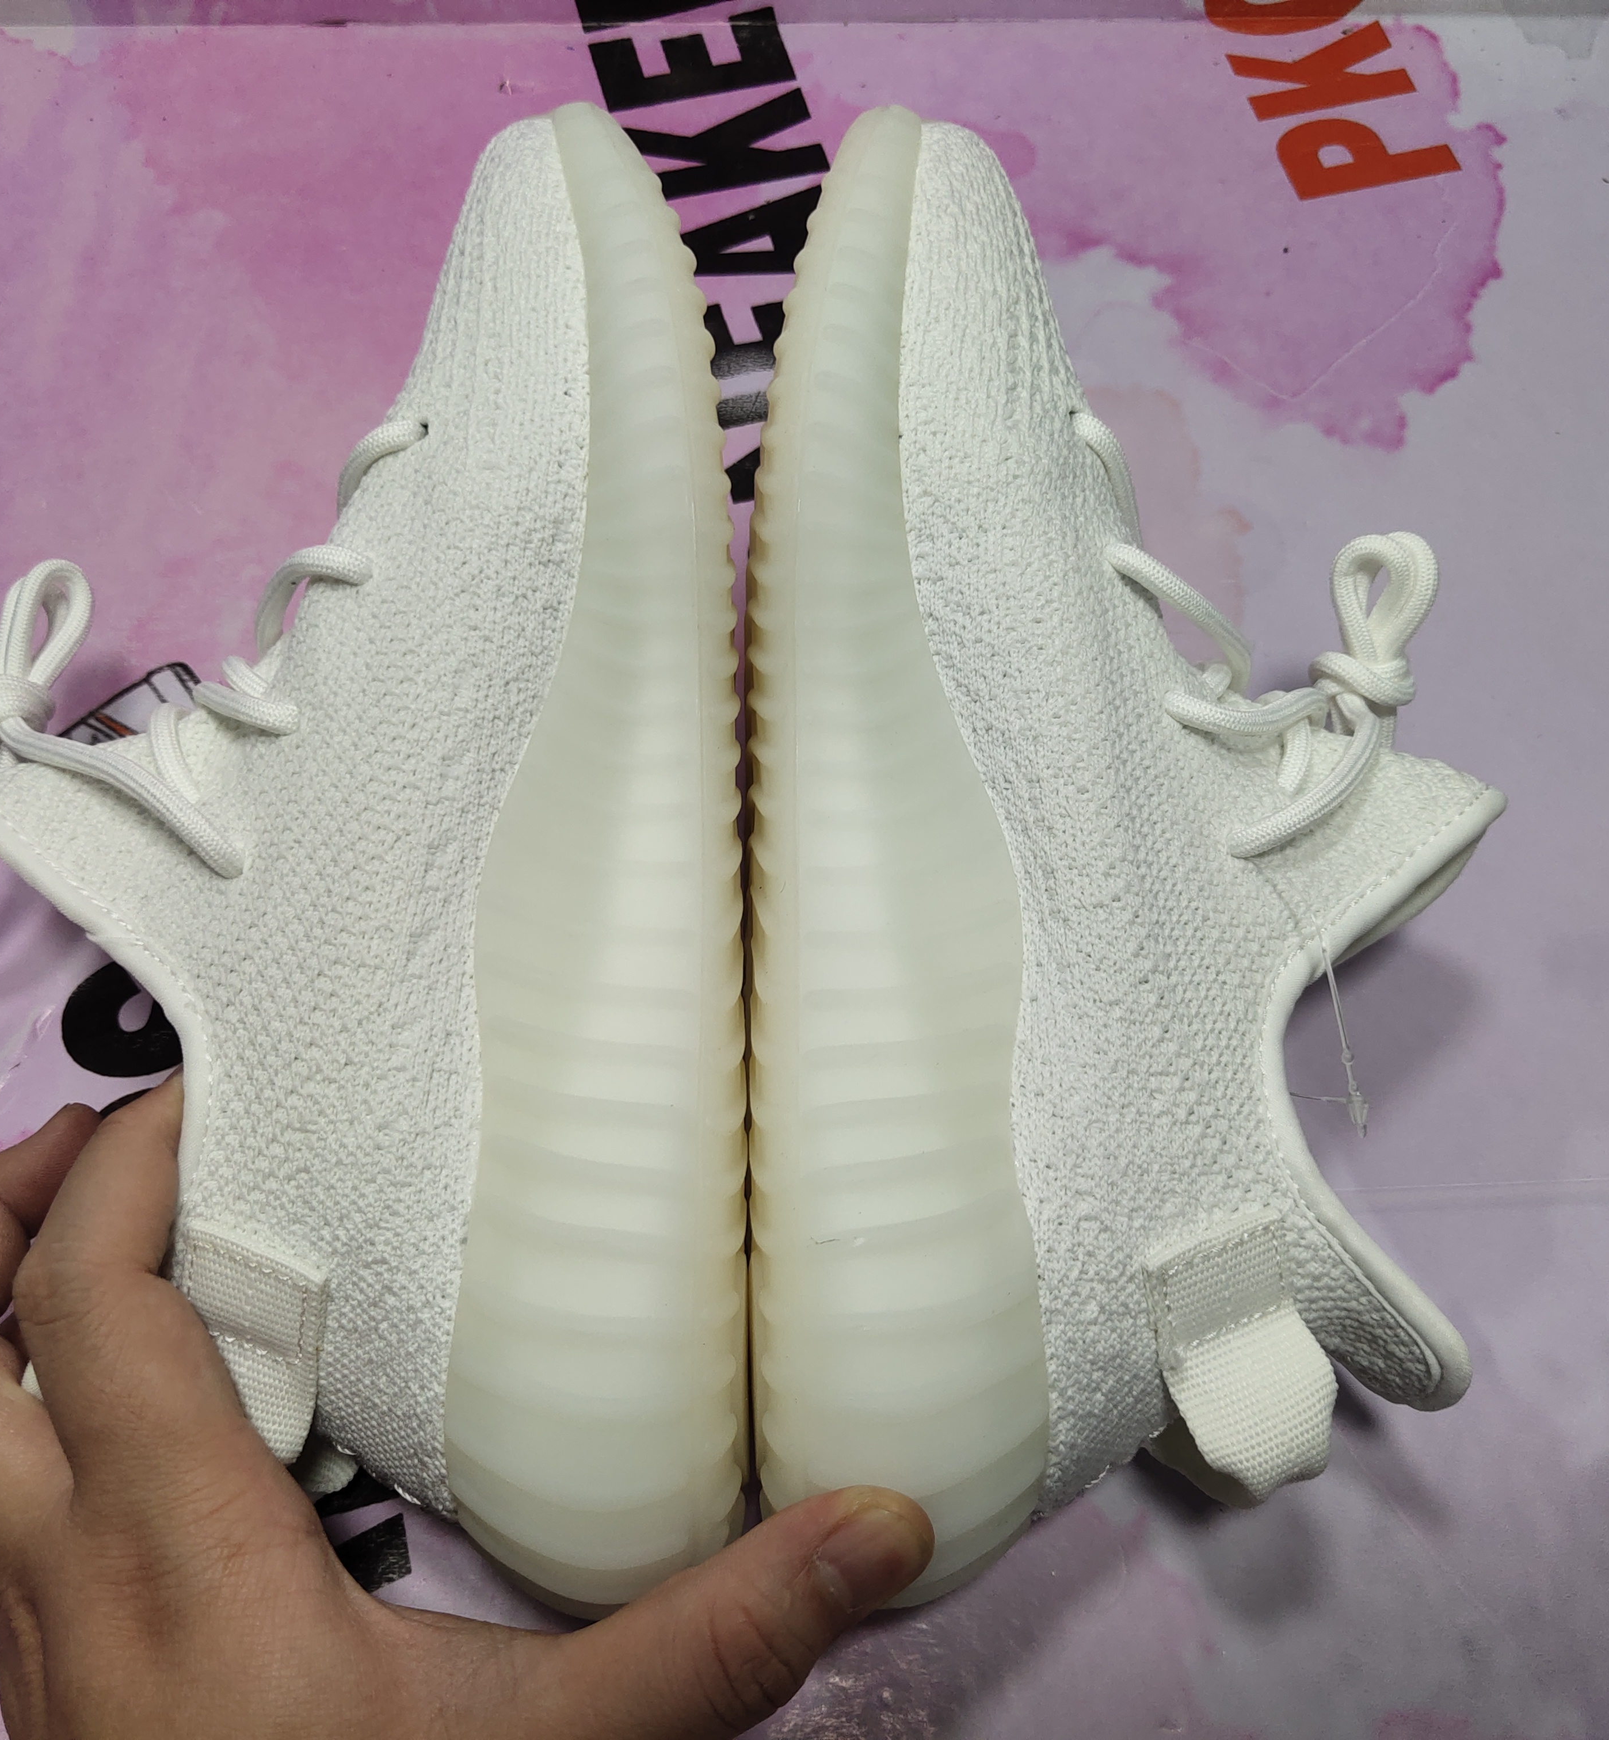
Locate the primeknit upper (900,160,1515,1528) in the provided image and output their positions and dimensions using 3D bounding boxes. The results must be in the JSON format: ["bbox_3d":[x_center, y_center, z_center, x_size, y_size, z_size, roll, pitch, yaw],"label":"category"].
[{"bbox_3d":[0.071,-0.021,0.377,0.111,0.100,0.266,1,69,-4],"label":"primeknit upper"}]

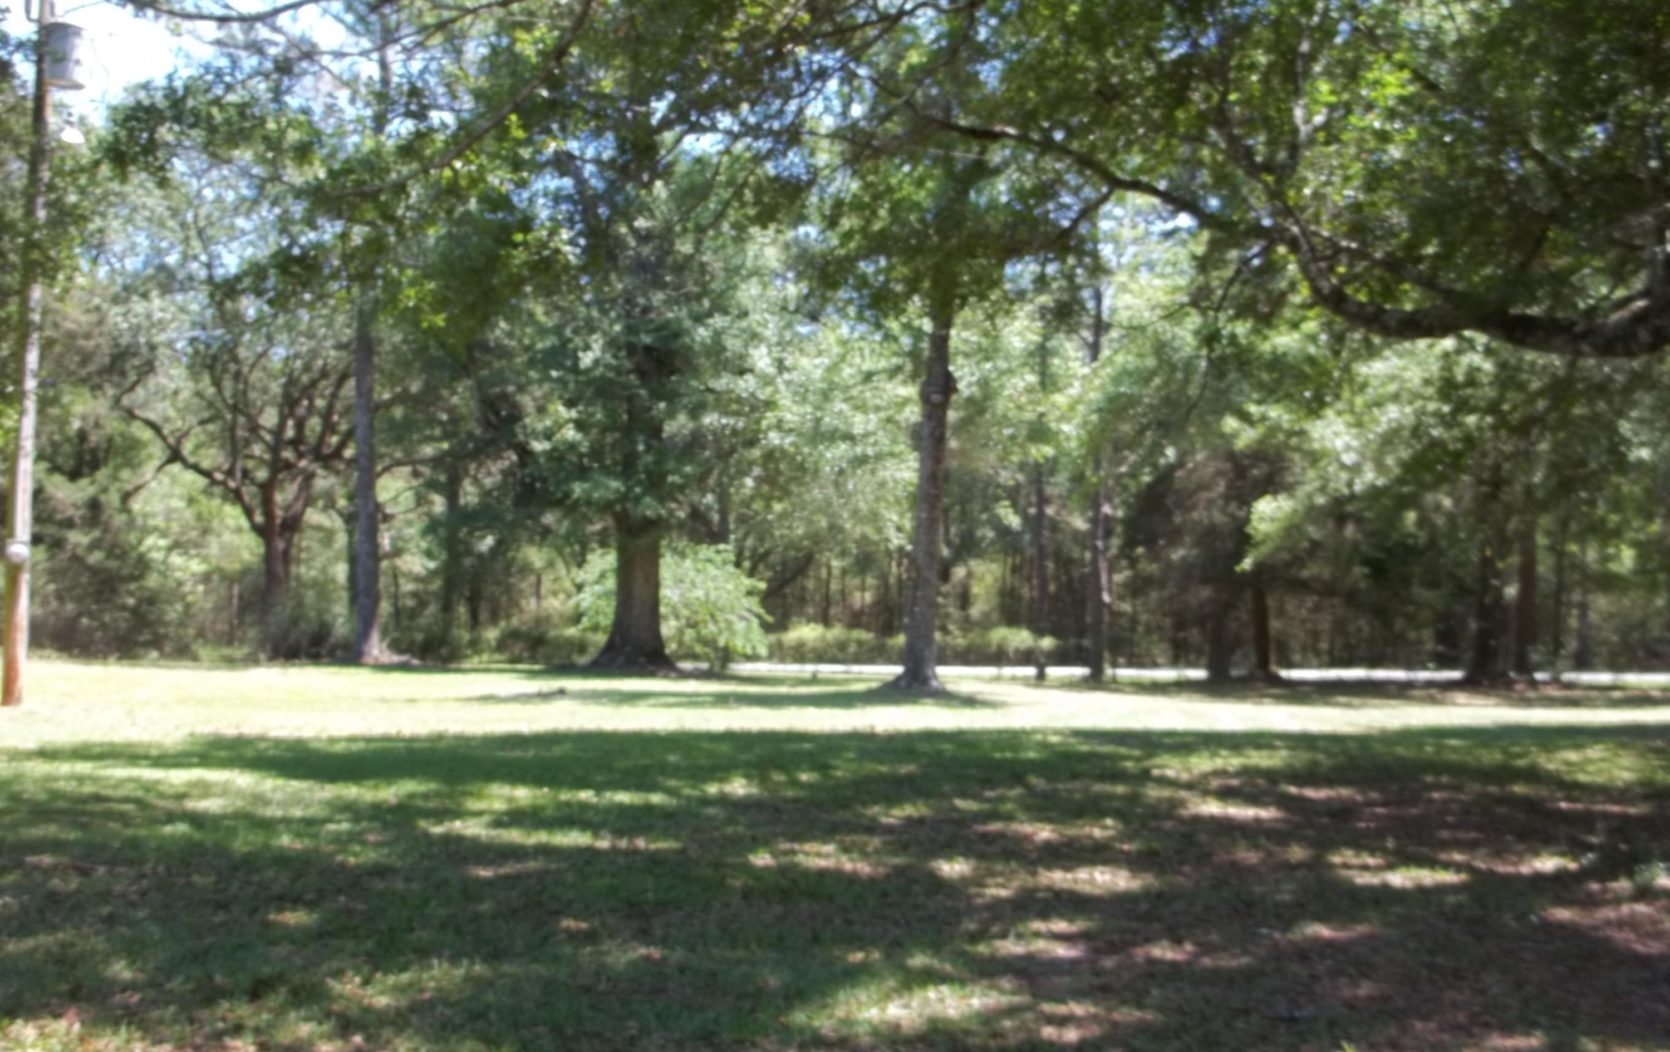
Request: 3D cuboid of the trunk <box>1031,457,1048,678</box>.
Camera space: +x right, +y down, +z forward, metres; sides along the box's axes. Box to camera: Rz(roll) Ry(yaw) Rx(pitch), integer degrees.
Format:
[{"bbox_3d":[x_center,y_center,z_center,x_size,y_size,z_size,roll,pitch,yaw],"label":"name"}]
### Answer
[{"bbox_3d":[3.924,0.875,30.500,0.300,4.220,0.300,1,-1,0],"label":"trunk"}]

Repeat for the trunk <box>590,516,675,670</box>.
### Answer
[{"bbox_3d":[-3.887,1.292,30.600,1.600,2.960,1.500,1,-2,0],"label":"trunk"}]

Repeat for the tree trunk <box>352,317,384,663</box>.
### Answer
[{"bbox_3d":[-9.154,-0.716,31.200,0.620,6.780,0.560,1,-2,0],"label":"tree trunk"}]

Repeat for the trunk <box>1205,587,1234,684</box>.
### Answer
[{"bbox_3d":[7.482,2.121,31.000,0.500,1.880,0.500,1,-1,0],"label":"trunk"}]

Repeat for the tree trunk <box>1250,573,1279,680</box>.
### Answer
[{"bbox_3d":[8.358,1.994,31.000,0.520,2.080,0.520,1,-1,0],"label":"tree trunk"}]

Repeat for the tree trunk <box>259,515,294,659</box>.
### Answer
[{"bbox_3d":[-11.602,1.244,33.000,0.720,2.950,0.660,1,-2,0],"label":"tree trunk"}]

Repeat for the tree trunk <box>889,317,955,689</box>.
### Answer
[{"bbox_3d":[1.373,-0.369,25.000,0.920,5.960,0.800,1,-2,0],"label":"tree trunk"}]

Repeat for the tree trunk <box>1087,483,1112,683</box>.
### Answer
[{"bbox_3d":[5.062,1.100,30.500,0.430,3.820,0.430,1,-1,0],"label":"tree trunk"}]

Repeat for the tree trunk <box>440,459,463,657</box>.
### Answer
[{"bbox_3d":[-8.554,0.727,35.500,0.470,4.280,0.430,1,-2,0],"label":"tree trunk"}]

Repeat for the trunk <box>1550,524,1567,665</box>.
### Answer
[{"bbox_3d":[16.829,1.622,37.000,0.330,3.340,0.330,1,-1,0],"label":"trunk"}]

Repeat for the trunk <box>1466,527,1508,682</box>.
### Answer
[{"bbox_3d":[13.099,1.600,32.000,0.750,3.120,0.750,1,-1,0],"label":"trunk"}]

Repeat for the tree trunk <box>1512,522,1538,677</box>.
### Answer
[{"bbox_3d":[13.990,1.496,32.300,0.520,3.180,0.480,1,-2,0],"label":"tree trunk"}]

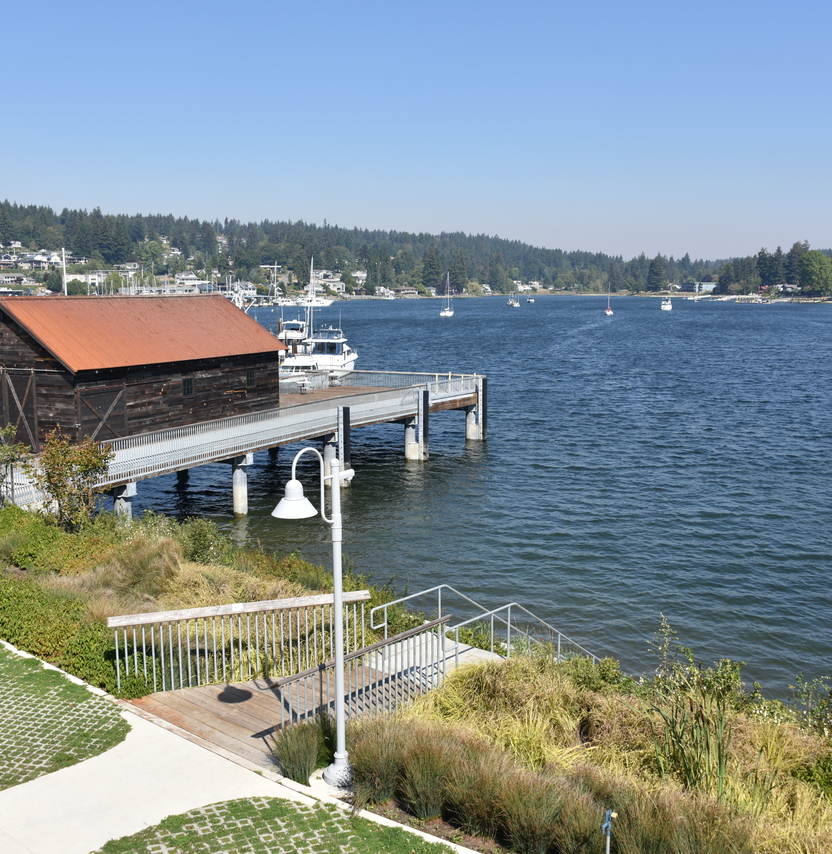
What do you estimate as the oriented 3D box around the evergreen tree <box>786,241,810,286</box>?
[{"bbox_3d":[249.699,-106.734,650.000,15.000,30.000,15.000,3,8,21],"label":"evergreen tree"}]

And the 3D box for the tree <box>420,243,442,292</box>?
[{"bbox_3d":[12.584,-134.980,847.079,16.220,42.437,16.220,0,8,1],"label":"tree"}]

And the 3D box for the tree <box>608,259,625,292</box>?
[{"bbox_3d":[177.272,-134.176,887.936,11.620,29.983,11.620,1,8,11],"label":"tree"}]

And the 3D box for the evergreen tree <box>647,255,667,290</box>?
[{"bbox_3d":[217.385,-139.650,900.000,15.500,32.500,15.500,1,8,13],"label":"evergreen tree"}]

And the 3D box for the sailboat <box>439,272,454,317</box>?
[{"bbox_3d":[9.184,-39.256,295.000,3.200,13.300,9.800,3,8,20],"label":"sailboat"}]

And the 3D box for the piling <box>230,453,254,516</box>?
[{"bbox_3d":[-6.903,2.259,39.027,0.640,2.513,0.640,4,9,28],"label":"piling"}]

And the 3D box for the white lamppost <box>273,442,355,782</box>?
[{"bbox_3d":[-0.956,2.007,10.133,0.460,3.670,1.270,4,9,27],"label":"white lamppost"}]

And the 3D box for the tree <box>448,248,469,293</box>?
[{"bbox_3d":[36.082,-132.913,847.366,16.220,38.261,16.220,0,8,2],"label":"tree"}]

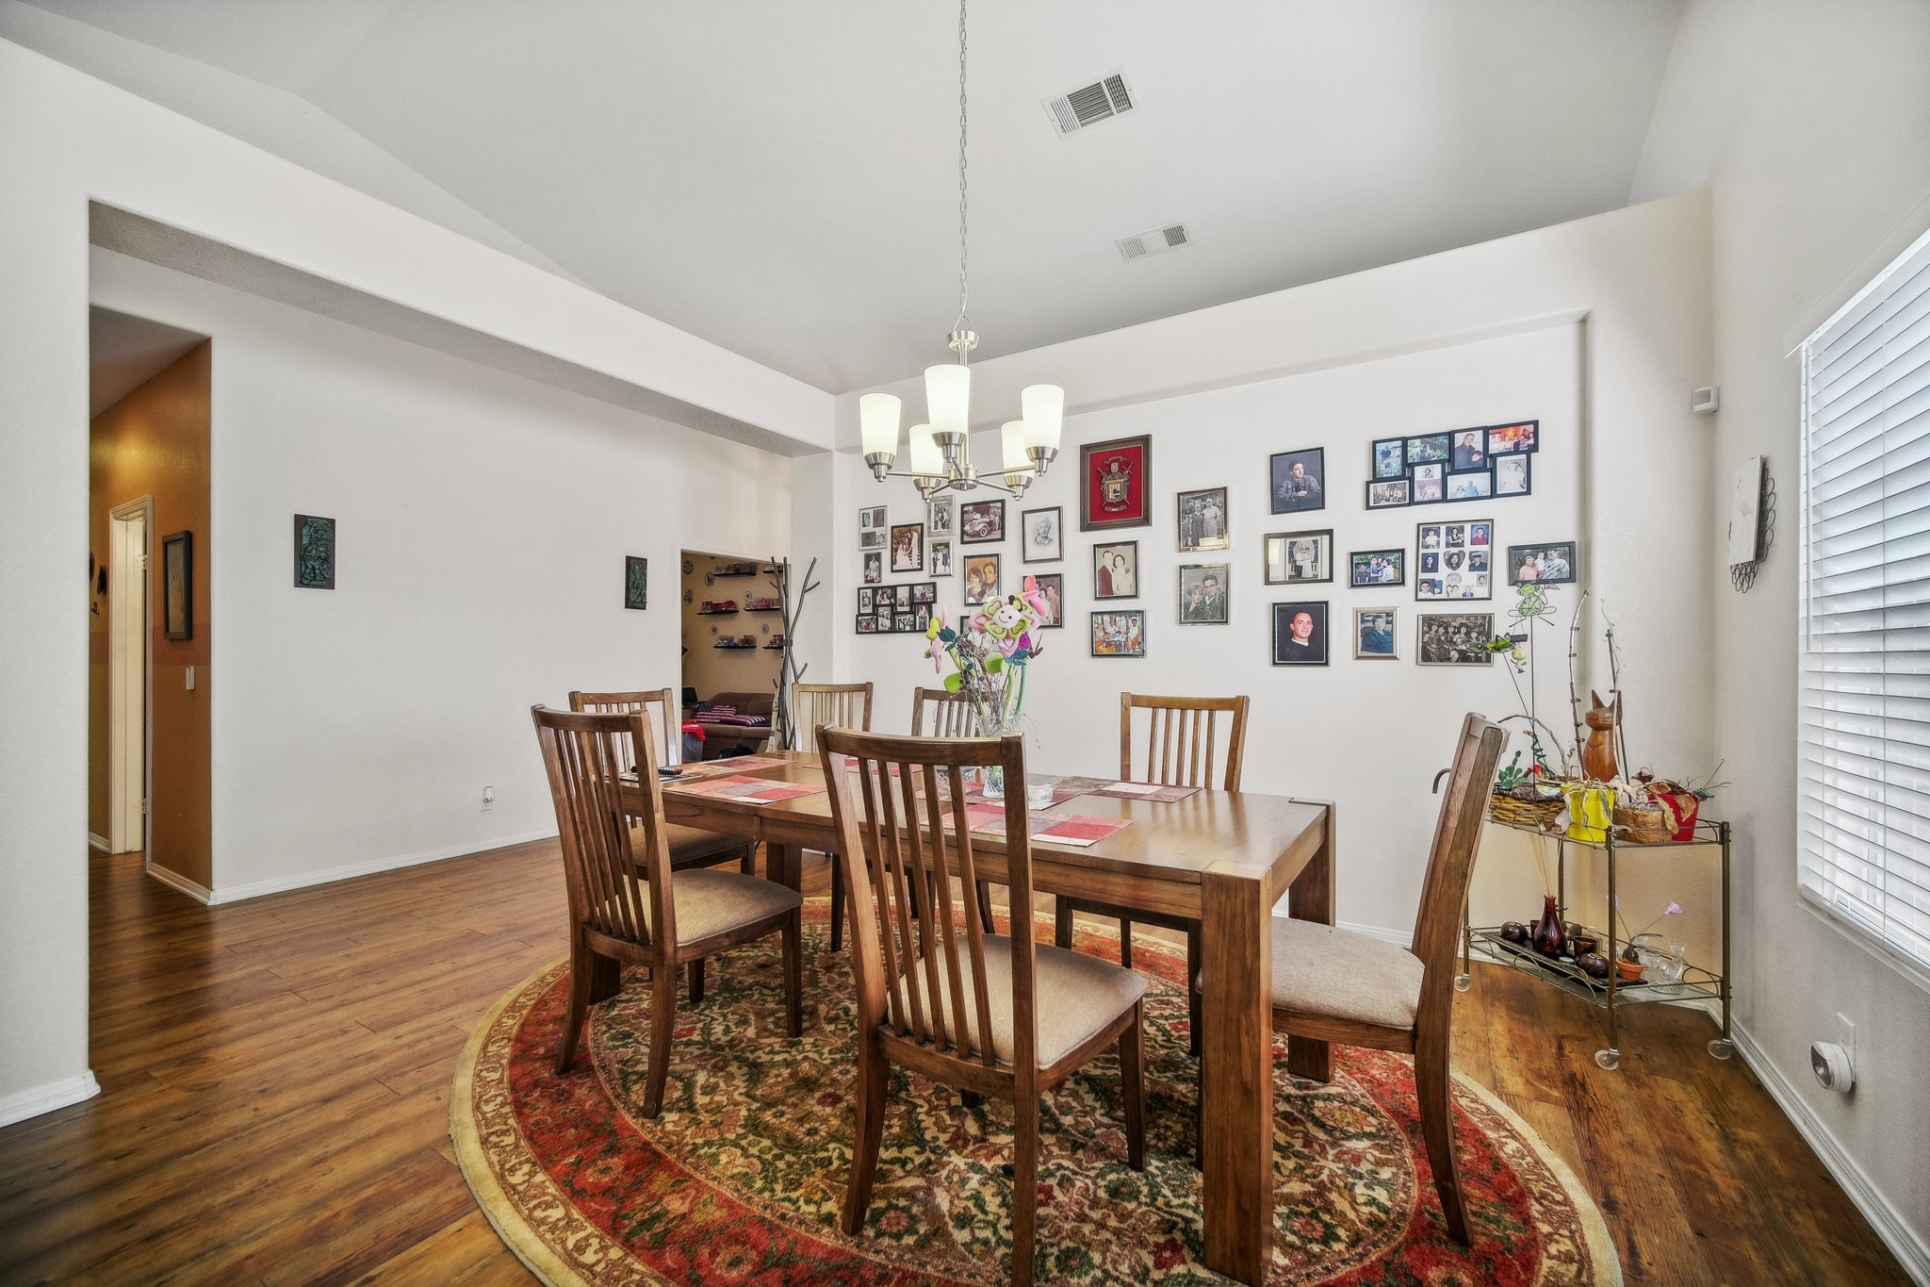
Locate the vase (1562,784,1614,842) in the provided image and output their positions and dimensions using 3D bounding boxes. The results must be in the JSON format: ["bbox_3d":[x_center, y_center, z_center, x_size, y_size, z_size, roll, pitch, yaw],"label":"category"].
[{"bbox_3d":[1.935,0.511,2.328,0.120,0.166,0.120,0,0,32],"label":"vase"}]

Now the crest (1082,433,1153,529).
[{"bbox_3d":[0.759,-0.790,3.755,0.373,0.445,0.030,0,-1,32],"label":"crest"}]

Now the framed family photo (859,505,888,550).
[{"bbox_3d":[-0.546,-0.689,4.534,0.209,0.257,0.020,0,0,32],"label":"framed family photo"}]

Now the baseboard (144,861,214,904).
[{"bbox_3d":[-3.959,1.186,3.776,0.987,0.083,0.015,0,-1,32],"label":"baseboard"}]

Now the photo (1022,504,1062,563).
[{"bbox_3d":[0.402,-0.555,3.870,0.225,0.275,0.025,-1,-1,32],"label":"photo"}]

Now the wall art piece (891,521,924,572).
[{"bbox_3d":[-0.331,-0.553,4.399,0.232,0.274,0.022,0,0,32],"label":"wall art piece"}]

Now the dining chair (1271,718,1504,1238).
[{"bbox_3d":[0.929,0.701,1.821,0.602,1.043,0.511,0,-1,30],"label":"dining chair"}]

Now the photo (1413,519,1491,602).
[{"bbox_3d":[1.945,-0.324,2.981,0.250,0.312,0.022,0,0,32],"label":"photo"}]

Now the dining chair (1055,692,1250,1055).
[{"bbox_3d":[0.667,0.713,2.614,0.511,1.043,0.602,0,-1,35],"label":"dining chair"}]

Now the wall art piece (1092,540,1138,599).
[{"bbox_3d":[0.760,-0.359,3.751,0.225,0.281,0.020,0,-1,32],"label":"wall art piece"}]

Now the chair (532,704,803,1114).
[{"bbox_3d":[-0.844,0.700,2.206,0.490,1.040,0.600,-1,-1,33],"label":"chair"}]

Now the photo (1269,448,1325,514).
[{"bbox_3d":[1.435,-0.697,3.236,0.213,0.260,0.025,-1,-1,32],"label":"photo"}]

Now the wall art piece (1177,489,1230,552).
[{"bbox_3d":[1.122,-0.576,3.527,0.227,0.284,0.020,0,-1,32],"label":"wall art piece"}]

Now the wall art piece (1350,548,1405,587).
[{"bbox_3d":[1.729,-0.310,3.136,0.197,0.149,0.020,0,-1,32],"label":"wall art piece"}]

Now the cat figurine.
[{"bbox_3d":[2.114,0.333,2.490,0.095,0.350,0.090,0,-1,-26],"label":"cat figurine"}]

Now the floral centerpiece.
[{"bbox_3d":[0.066,0.130,2.280,0.385,0.660,0.320,0,0,0],"label":"floral centerpiece"}]

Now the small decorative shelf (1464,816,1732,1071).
[{"bbox_3d":[2.052,0.887,2.487,0.430,0.710,0.540,0,0,-10],"label":"small decorative shelf"}]

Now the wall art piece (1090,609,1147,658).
[{"bbox_3d":[0.766,-0.046,3.740,0.276,0.229,0.020,0,-1,32],"label":"wall art piece"}]

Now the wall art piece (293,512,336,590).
[{"bbox_3d":[-3.375,-0.468,3.893,0.030,0.367,0.167,0,0,32],"label":"wall art piece"}]

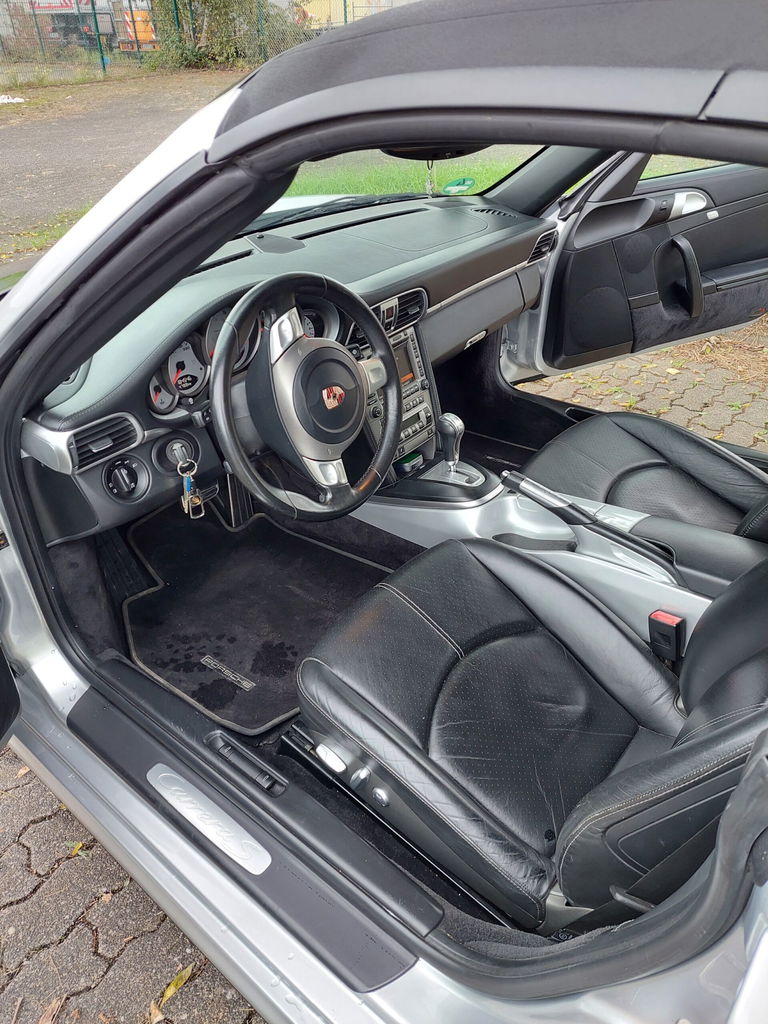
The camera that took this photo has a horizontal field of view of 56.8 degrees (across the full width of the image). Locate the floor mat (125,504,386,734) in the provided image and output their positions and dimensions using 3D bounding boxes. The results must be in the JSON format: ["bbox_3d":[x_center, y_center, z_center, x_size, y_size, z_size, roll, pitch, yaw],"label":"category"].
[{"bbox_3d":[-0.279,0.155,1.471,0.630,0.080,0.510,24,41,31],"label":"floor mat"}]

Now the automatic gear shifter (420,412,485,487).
[{"bbox_3d":[0.146,-0.124,1.390,0.122,0.145,0.095,24,41,31],"label":"automatic gear shifter"}]

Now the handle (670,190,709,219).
[{"bbox_3d":[0.920,-0.928,2.137,0.155,0.080,0.045,-19,38,-25],"label":"handle"}]

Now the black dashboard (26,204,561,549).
[{"bbox_3d":[-0.105,-0.376,1.460,0.480,0.410,1.430,24,41,31],"label":"black dashboard"}]

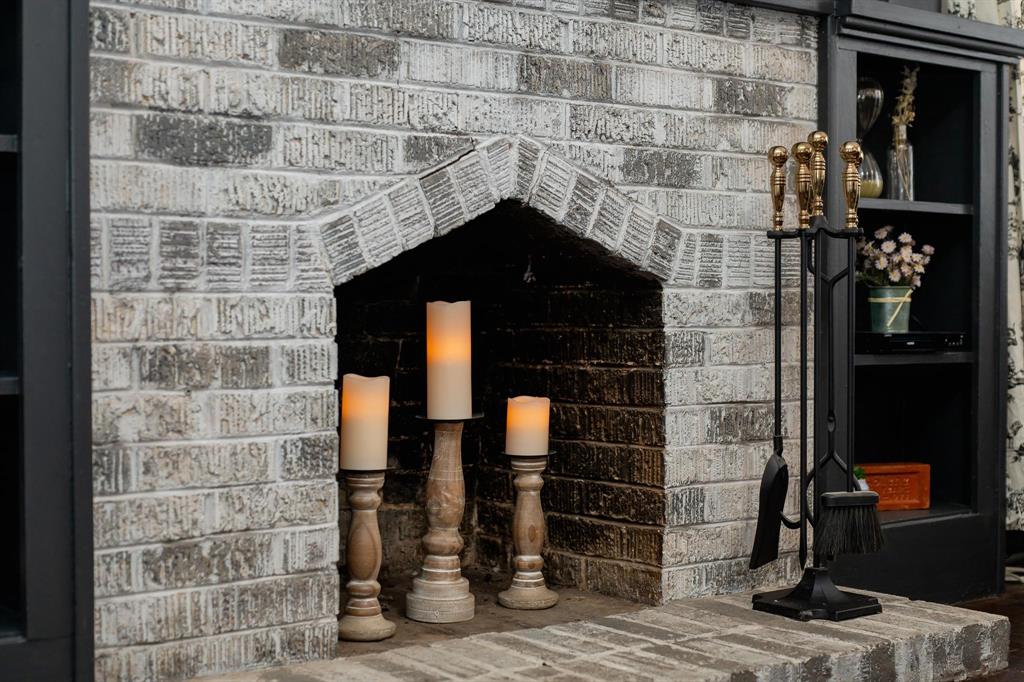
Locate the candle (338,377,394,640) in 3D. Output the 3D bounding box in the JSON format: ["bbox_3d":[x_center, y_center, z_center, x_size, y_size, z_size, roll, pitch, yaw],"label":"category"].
[{"bbox_3d":[-0.240,0.266,2.536,0.106,0.419,0.106,0,2,0],"label":"candle"}]

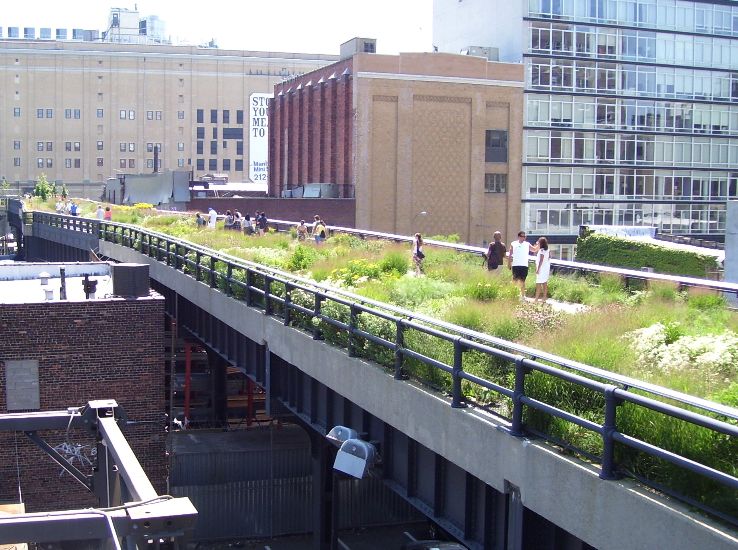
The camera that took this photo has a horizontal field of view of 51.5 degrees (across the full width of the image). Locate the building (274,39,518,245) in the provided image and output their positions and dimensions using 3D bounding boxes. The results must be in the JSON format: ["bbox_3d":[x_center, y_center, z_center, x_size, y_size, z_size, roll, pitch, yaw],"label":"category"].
[{"bbox_3d":[1.939,-8.107,78.614,16.630,22.920,24.500,-2,6,-23],"label":"building"}]

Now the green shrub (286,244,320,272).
[{"bbox_3d":[-2.498,-0.629,29.200,1.270,1.050,1.200,0,5,0],"label":"green shrub"}]

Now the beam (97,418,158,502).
[{"bbox_3d":[-3.156,2.381,9.891,0.200,0.180,3.530,-2,6,-26],"label":"beam"}]

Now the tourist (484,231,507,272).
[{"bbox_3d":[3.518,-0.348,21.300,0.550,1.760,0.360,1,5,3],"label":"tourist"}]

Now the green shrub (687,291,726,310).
[{"bbox_3d":[7.933,0.623,18.000,0.840,0.520,0.700,0,5,0],"label":"green shrub"}]

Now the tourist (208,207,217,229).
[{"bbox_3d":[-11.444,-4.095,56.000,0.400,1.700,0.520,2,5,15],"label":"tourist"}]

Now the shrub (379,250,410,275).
[{"bbox_3d":[0.976,-0.478,29.300,1.200,0.930,1.150,0,5,0],"label":"shrub"}]

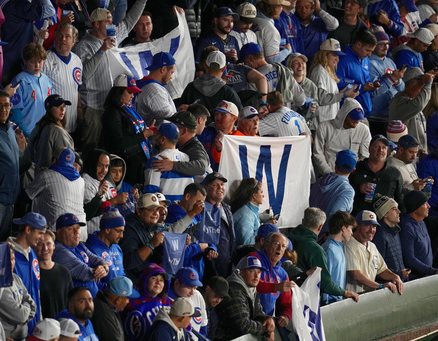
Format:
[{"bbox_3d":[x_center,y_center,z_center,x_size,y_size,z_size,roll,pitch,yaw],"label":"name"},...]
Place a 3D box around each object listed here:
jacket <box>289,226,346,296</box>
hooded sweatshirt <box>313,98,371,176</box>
[{"bbox_3d":[0.810,0.735,45.400,0.540,0.650,0.420,12,19,38],"label":"jacket"},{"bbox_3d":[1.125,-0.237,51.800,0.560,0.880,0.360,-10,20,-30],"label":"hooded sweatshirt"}]

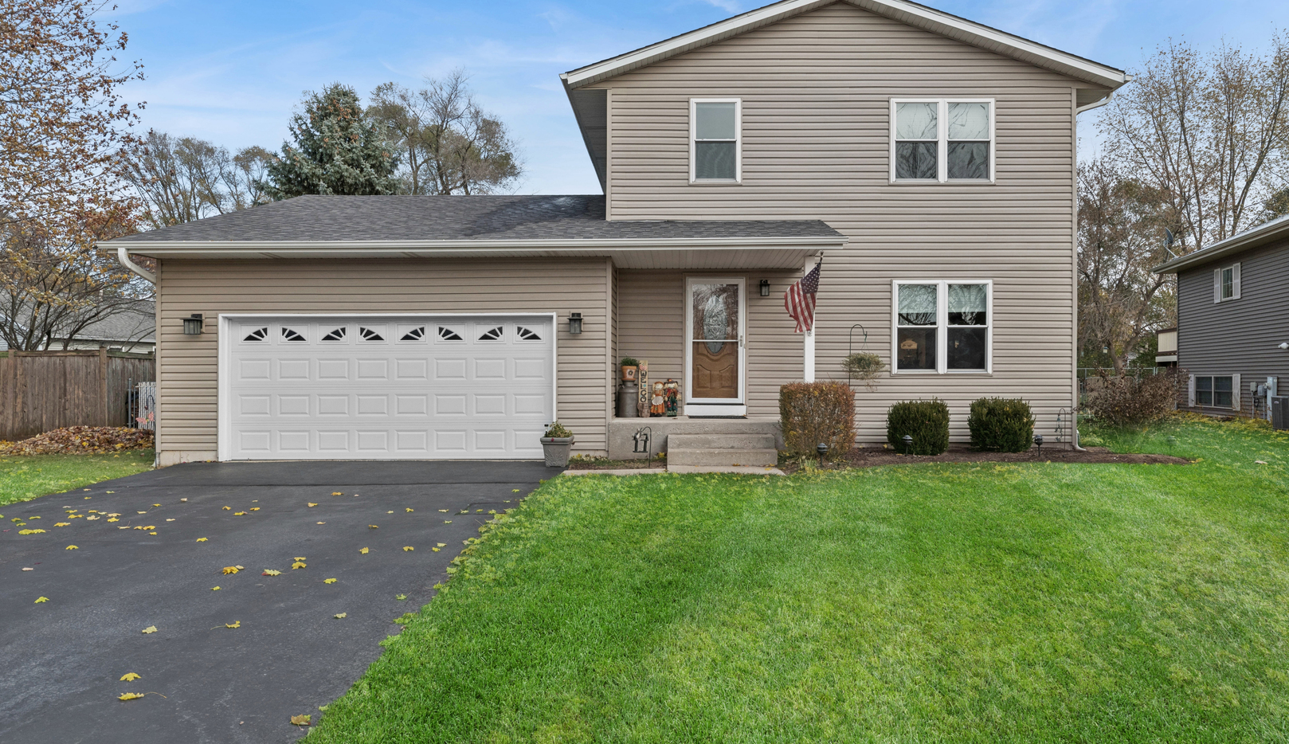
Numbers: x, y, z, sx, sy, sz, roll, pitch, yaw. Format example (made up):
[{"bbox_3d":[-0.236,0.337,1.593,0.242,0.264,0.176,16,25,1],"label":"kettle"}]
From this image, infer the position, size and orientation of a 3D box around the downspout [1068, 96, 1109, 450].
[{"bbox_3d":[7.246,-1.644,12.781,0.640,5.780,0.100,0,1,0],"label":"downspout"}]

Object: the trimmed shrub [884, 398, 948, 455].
[{"bbox_3d":[4.187,0.829,12.131,0.950,0.835,0.880,0,1,0],"label":"trimmed shrub"}]

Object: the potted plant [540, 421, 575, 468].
[{"bbox_3d":[-1.225,1.005,11.100,0.440,0.640,0.430,0,0,1],"label":"potted plant"}]

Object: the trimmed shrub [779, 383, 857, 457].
[{"bbox_3d":[2.385,0.670,11.050,0.960,1.050,0.880,0,0,1],"label":"trimmed shrub"}]

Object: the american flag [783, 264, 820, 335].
[{"bbox_3d":[2.160,-1.000,10.800,0.480,0.950,0.320,0,0,1],"label":"american flag"}]

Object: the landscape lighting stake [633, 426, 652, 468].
[{"bbox_3d":[-0.022,1.023,10.803,0.260,0.570,0.080,0,1,0],"label":"landscape lighting stake"}]

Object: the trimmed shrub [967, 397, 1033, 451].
[{"bbox_3d":[5.527,0.804,12.251,1.010,0.835,0.880,0,1,0],"label":"trimmed shrub"}]

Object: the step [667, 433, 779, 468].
[{"bbox_3d":[1.088,1.110,11.249,1.530,0.370,0.630,0,1,0],"label":"step"}]

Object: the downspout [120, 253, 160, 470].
[{"bbox_3d":[-7.228,-0.155,11.319,0.125,3.130,0.900,0,1,0],"label":"downspout"}]

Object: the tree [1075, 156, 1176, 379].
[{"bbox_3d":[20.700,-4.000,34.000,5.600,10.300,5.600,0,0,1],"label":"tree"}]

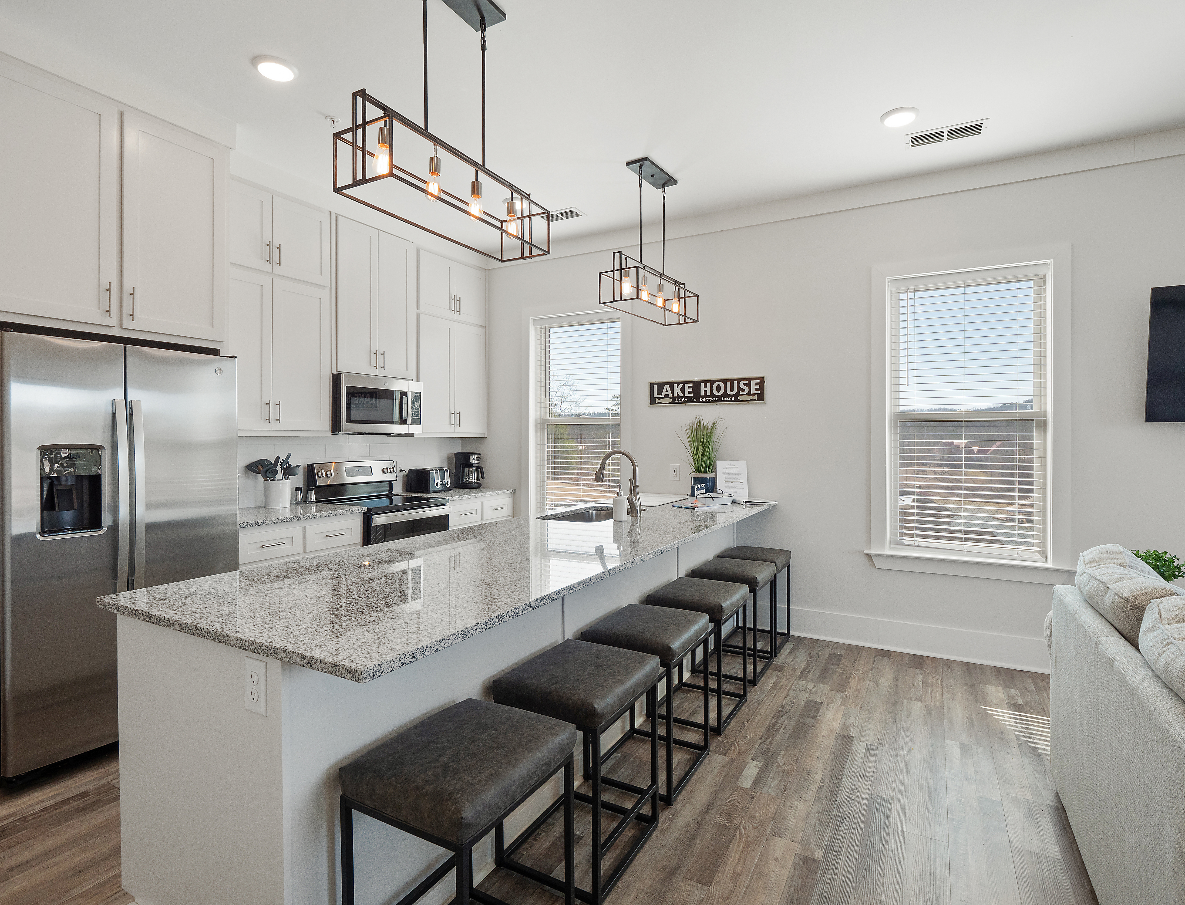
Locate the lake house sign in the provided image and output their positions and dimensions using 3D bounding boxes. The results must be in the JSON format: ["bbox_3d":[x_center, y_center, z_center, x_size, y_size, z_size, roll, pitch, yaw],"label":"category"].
[{"bbox_3d":[0.817,-0.439,4.594,0.879,0.186,0.018,1,1,28],"label":"lake house sign"}]

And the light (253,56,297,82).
[{"bbox_3d":[-1.414,-1.702,2.789,0.188,0.026,0.188,0,1,0],"label":"light"}]

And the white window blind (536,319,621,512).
[{"bbox_3d":[-0.134,-0.249,5.161,0.824,1.658,0.055,1,1,28],"label":"white window blind"}]

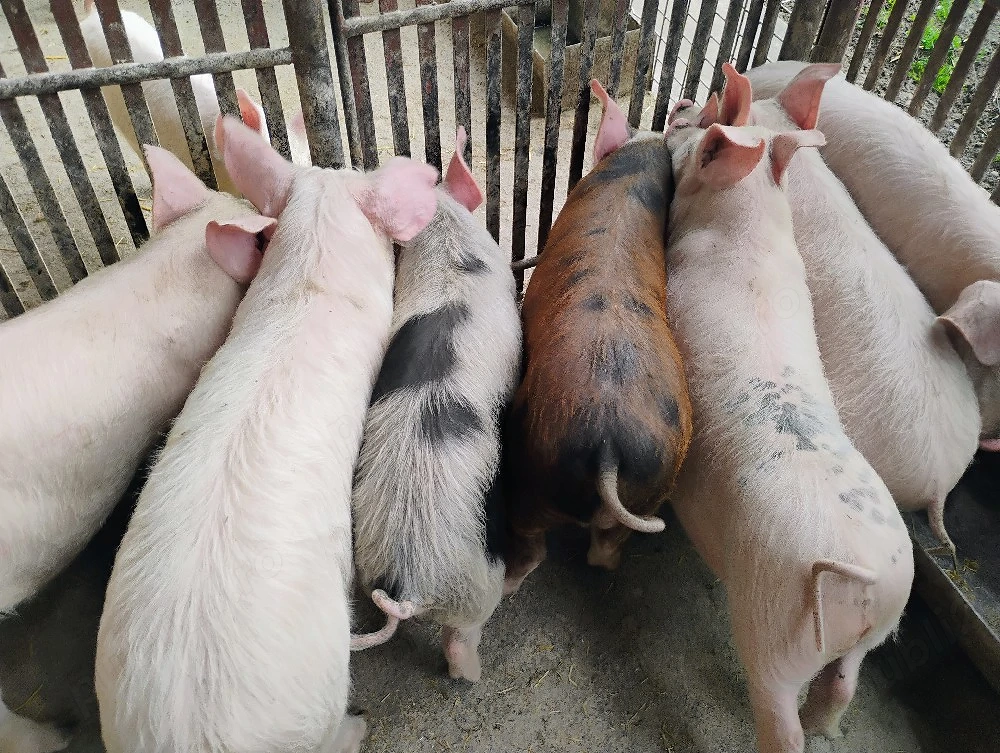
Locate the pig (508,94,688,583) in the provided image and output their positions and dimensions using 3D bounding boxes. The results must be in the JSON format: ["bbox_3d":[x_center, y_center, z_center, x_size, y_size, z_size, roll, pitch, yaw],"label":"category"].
[{"bbox_3d":[0.221,-0.146,1.749,0.310,0.530,1.150,6,43,6],"label":"pig"}]

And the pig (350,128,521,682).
[{"bbox_3d":[-0.105,-0.008,1.606,0.300,0.520,1.130,2,43,1],"label":"pig"}]

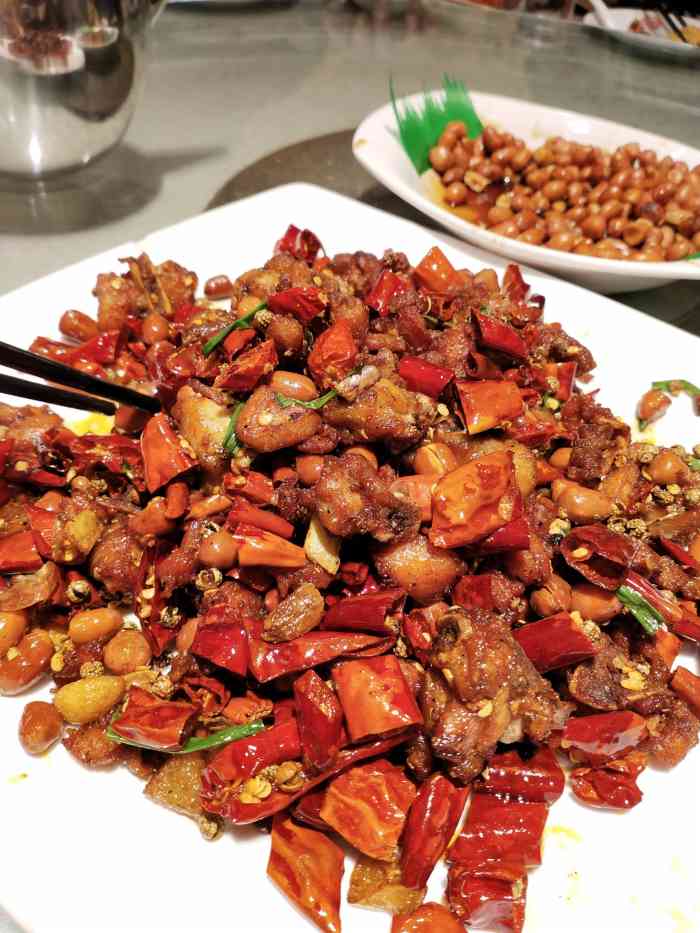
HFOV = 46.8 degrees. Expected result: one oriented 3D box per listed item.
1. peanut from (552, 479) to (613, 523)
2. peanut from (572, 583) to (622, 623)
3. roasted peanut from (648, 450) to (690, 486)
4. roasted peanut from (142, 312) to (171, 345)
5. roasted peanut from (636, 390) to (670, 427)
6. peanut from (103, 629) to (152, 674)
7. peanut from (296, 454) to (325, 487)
[{"bbox_3d":[0.063,0.009,0.219,0.016,0.010,0.011,29,82,19],"label":"peanut"},{"bbox_3d":[0.062,0.034,0.204,0.013,0.009,0.010,10,50,13],"label":"peanut"},{"bbox_3d":[0.096,0.001,0.243,0.013,0.010,0.010,11,43,12],"label":"roasted peanut"},{"bbox_3d":[-0.069,-0.050,0.288,0.010,0.009,0.013,4,69,4],"label":"roasted peanut"},{"bbox_3d":[0.099,-0.019,0.264,0.010,0.010,0.015,31,54,30],"label":"roasted peanut"},{"bbox_3d":[-0.055,0.046,0.200,0.011,0.010,0.013,11,27,12],"label":"peanut"},{"bbox_3d":[-0.010,0.001,0.220,0.012,0.009,0.009,0,41,0],"label":"peanut"}]

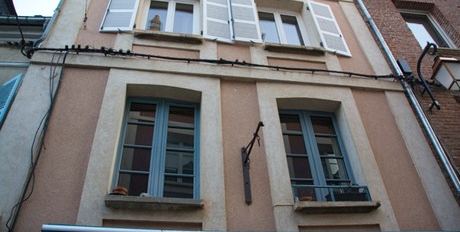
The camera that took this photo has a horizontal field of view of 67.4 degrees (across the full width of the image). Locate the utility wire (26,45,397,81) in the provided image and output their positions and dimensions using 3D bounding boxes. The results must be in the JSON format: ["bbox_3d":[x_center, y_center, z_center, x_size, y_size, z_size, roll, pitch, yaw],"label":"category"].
[{"bbox_3d":[-0.056,-0.864,5.636,6.006,0.196,0.110,3,-39,-9],"label":"utility wire"}]

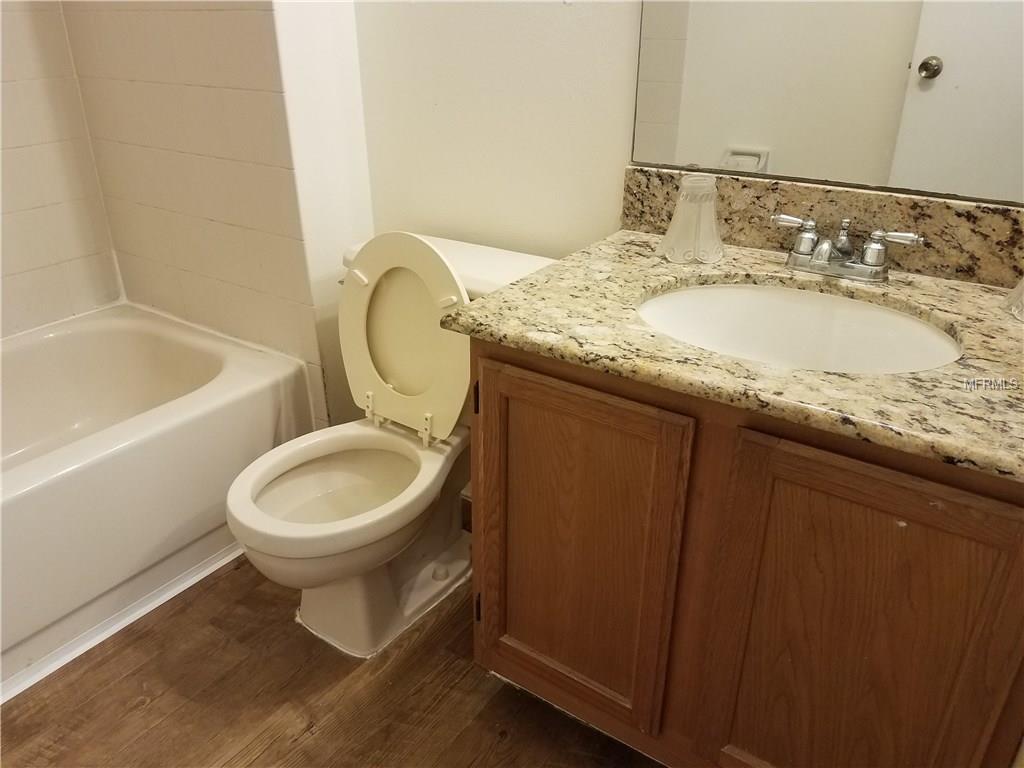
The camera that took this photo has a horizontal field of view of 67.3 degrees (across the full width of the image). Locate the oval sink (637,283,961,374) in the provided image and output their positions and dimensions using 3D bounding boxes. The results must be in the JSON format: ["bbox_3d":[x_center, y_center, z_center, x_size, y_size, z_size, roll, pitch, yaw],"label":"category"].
[{"bbox_3d":[0.384,-0.010,1.091,0.440,0.160,0.370,16,30,30],"label":"oval sink"}]

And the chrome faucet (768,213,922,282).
[{"bbox_3d":[0.505,-0.208,1.199,0.235,0.082,0.130,16,30,30],"label":"chrome faucet"}]

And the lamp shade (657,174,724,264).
[{"bbox_3d":[0.303,-0.281,1.296,0.110,0.130,0.110,0,25,0],"label":"lamp shade"}]

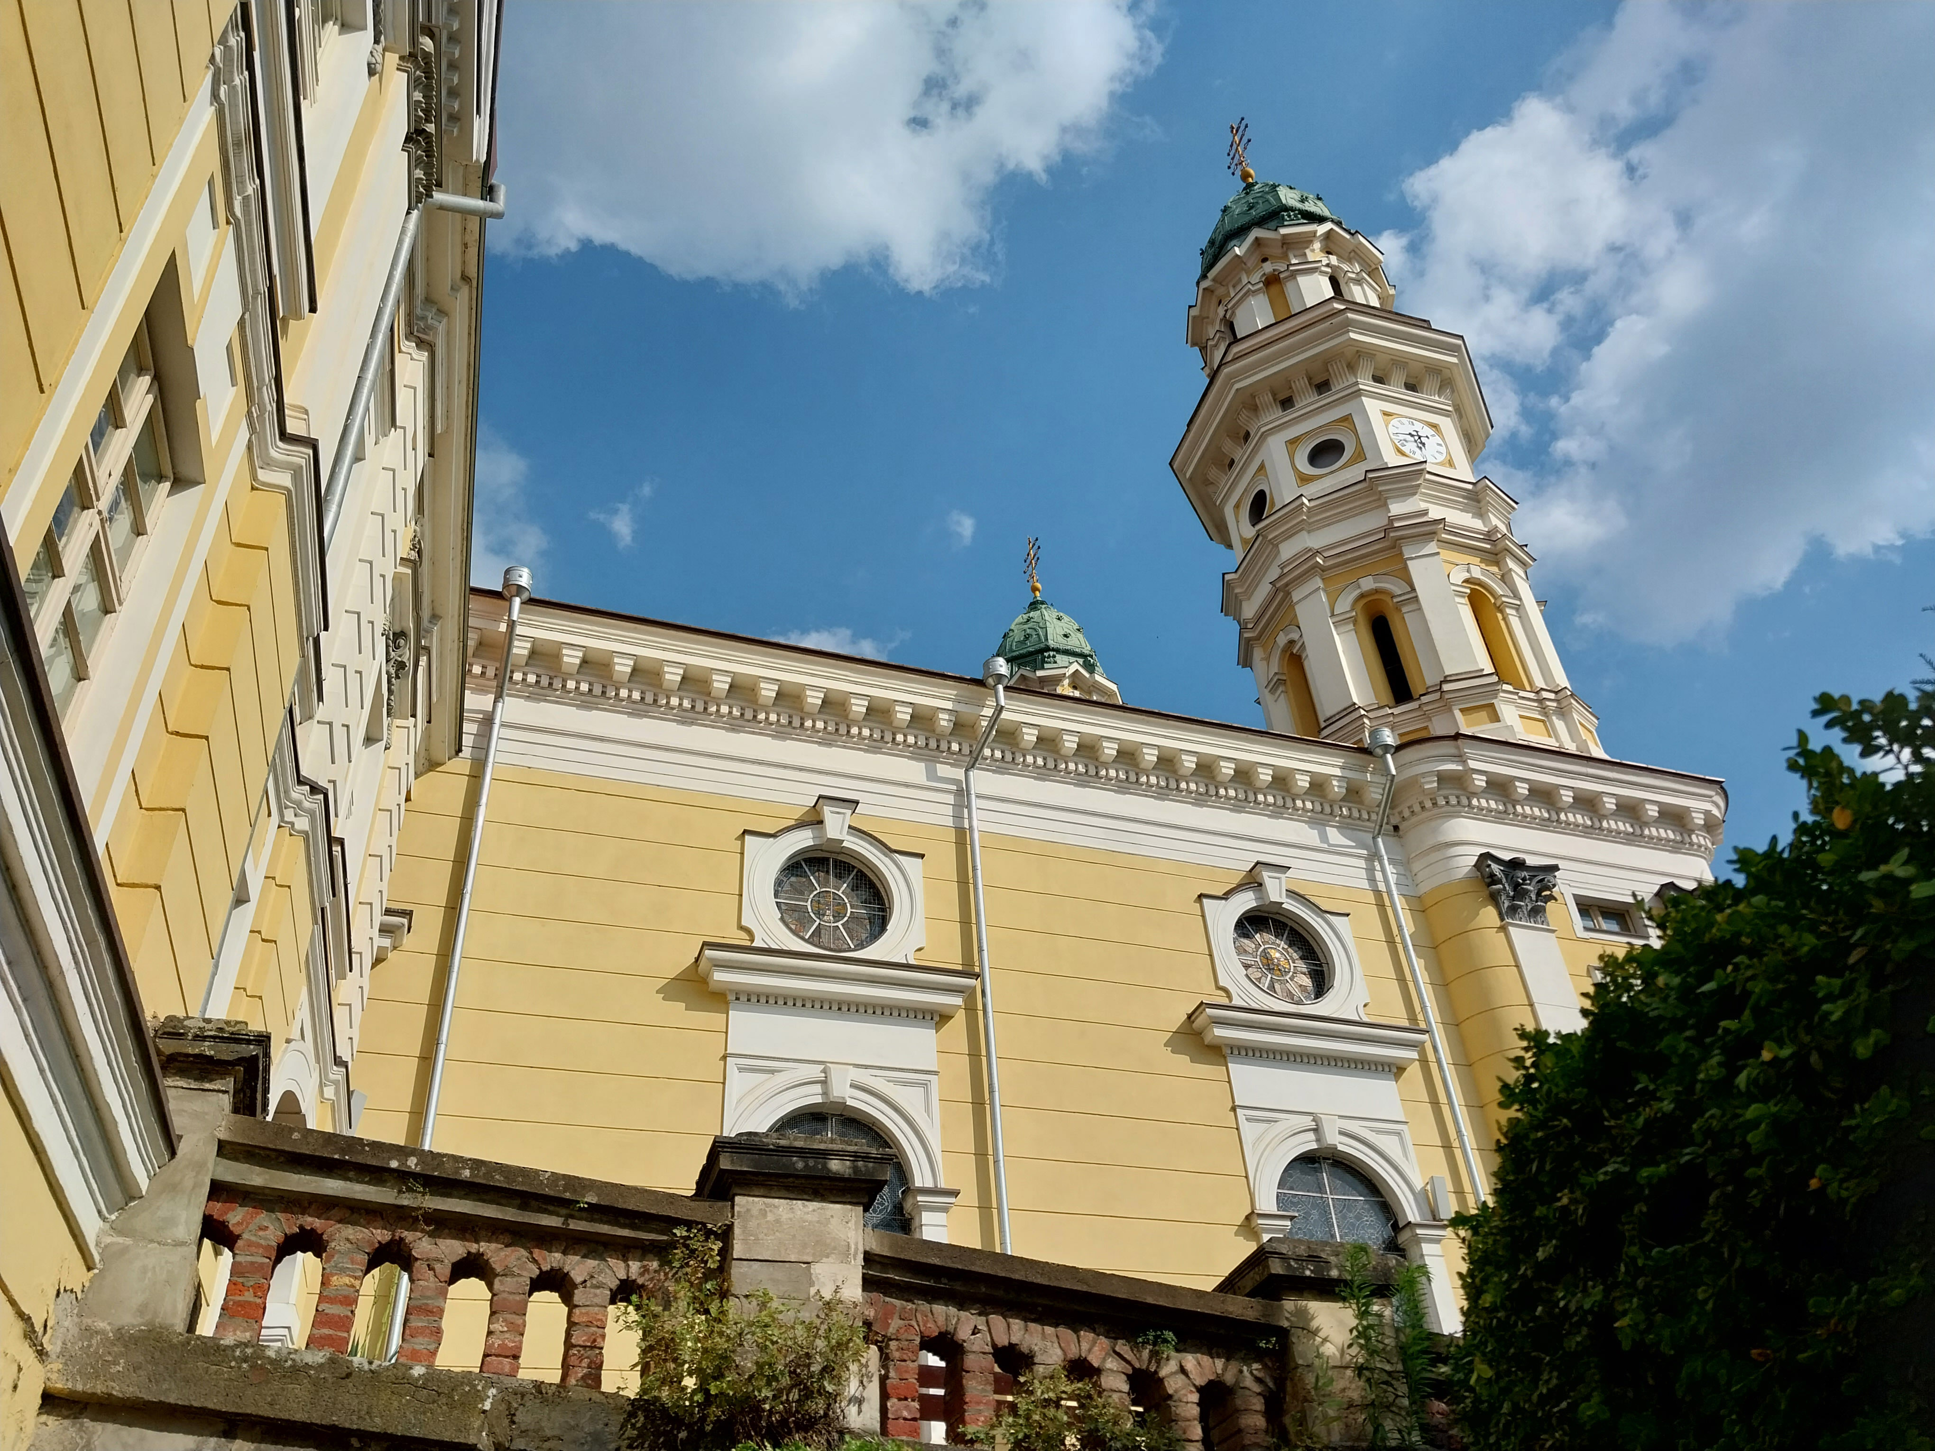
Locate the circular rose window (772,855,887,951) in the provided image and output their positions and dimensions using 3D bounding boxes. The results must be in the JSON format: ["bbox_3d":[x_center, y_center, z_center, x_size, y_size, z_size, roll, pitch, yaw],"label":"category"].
[{"bbox_3d":[-1.622,2.172,17.339,1.390,1.390,0.200,9,-40,-16],"label":"circular rose window"}]

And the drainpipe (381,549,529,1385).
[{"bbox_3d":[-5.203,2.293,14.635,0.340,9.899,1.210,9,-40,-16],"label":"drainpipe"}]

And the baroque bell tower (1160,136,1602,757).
[{"bbox_3d":[7.471,-6.646,30.779,6.192,22.464,6.192,9,-40,-16],"label":"baroque bell tower"}]

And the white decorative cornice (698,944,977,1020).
[{"bbox_3d":[-1.397,2.948,16.248,3.154,0.497,0.461,9,-40,-16],"label":"white decorative cornice"}]

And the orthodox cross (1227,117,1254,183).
[{"bbox_3d":[6.947,-14.582,37.066,0.360,2.822,1.195,9,-40,-16],"label":"orthodox cross"}]

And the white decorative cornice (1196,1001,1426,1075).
[{"bbox_3d":[4.264,3.875,17.843,3.125,0.497,0.461,9,-40,-16],"label":"white decorative cornice"}]

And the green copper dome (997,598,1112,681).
[{"bbox_3d":[2.429,-2.315,46.042,3.398,4.752,3.398,9,-40,-16],"label":"green copper dome"}]

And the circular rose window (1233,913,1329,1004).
[{"bbox_3d":[4.038,3.076,18.952,1.390,1.390,0.200,9,-40,-16],"label":"circular rose window"}]

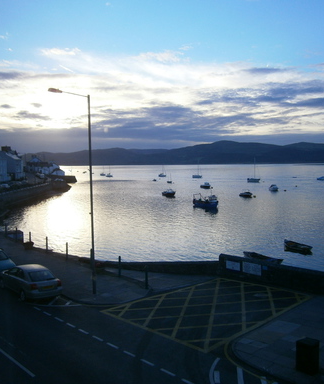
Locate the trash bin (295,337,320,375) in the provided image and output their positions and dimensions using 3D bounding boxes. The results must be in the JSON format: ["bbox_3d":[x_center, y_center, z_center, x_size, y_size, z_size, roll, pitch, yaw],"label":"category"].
[{"bbox_3d":[4.692,5.271,12.311,0.490,0.980,0.490,-4,6,-40],"label":"trash bin"}]

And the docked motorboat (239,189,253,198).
[{"bbox_3d":[22.333,0.487,102.354,1.800,1.800,4.600,-4,6,-42],"label":"docked motorboat"}]

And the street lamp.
[{"bbox_3d":[-4.321,0.269,18.877,2.330,10.250,0.320,-5,6,-43],"label":"street lamp"}]

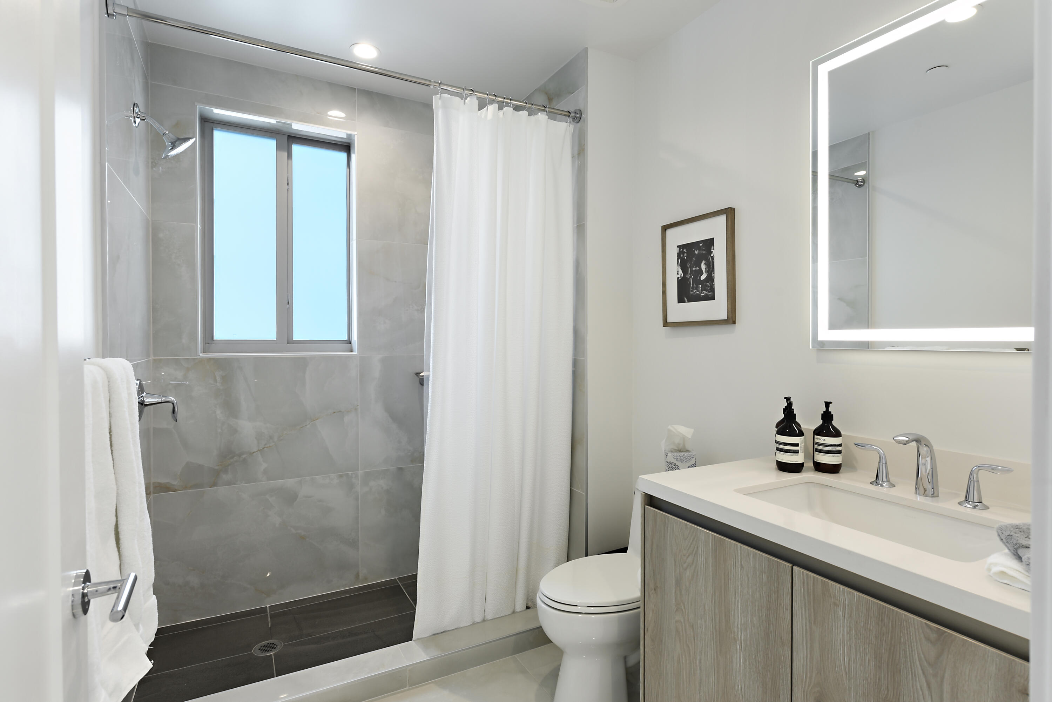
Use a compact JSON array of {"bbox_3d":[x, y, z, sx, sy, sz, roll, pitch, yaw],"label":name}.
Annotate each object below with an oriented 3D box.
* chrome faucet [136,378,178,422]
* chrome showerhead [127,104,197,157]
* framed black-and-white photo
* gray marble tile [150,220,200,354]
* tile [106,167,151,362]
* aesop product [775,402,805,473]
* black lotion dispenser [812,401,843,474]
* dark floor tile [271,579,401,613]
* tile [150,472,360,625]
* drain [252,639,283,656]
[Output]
[{"bbox_3d":[-1.334,0.179,2.013,0.133,0.162,0.160,-1,1,-28],"label":"chrome faucet"},{"bbox_3d":[-1.308,-0.789,2.010,0.195,0.185,0.135,-1,1,-28],"label":"chrome showerhead"},{"bbox_3d":[0.674,-0.313,2.199,0.026,0.428,0.365,-1,1,-28],"label":"framed black-and-white photo"},{"bbox_3d":[-1.571,-0.271,2.489,0.166,0.604,0.012,-1,1,-29],"label":"gray marble tile"},{"bbox_3d":[-1.437,-0.257,2.026,0.012,0.604,0.940,-1,1,-27],"label":"tile"},{"bbox_3d":[0.779,0.250,1.636,0.072,0.203,0.072,-1,2,-41],"label":"aesop product"},{"bbox_3d":[0.894,0.252,1.643,0.075,0.208,0.075,0,1,12],"label":"black lotion dispenser"},{"bbox_3d":[-0.956,1.240,2.813,0.633,0.010,0.080,-1,1,-29],"label":"dark floor tile"},{"bbox_3d":[-1.260,0.934,2.690,0.890,0.604,0.012,-1,1,-29],"label":"tile"},{"bbox_3d":[-1.065,1.226,2.291,0.112,0.010,0.112,-1,1,-28],"label":"drain"}]

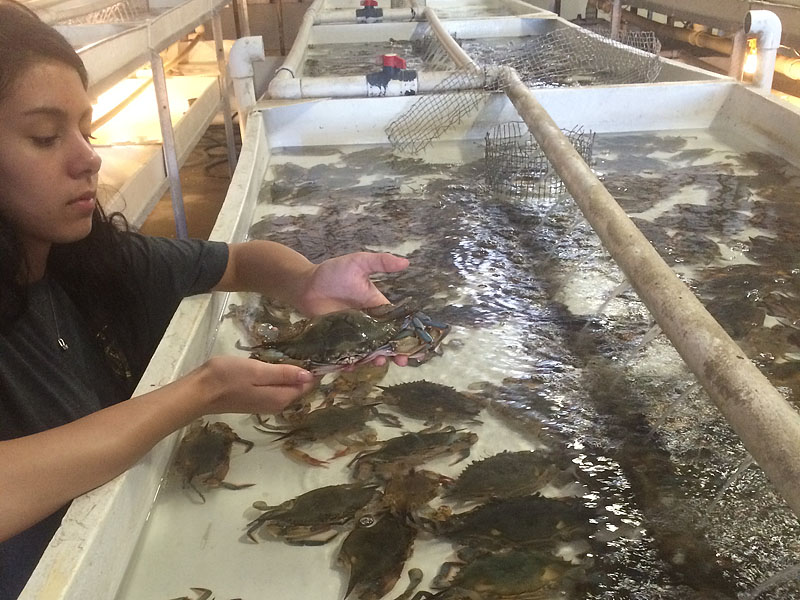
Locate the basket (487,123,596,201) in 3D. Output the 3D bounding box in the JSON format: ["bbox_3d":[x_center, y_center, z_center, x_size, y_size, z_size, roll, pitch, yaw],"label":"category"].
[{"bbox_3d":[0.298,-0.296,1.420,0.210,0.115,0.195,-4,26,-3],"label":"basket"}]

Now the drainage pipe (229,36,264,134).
[{"bbox_3d":[-0.375,-0.523,1.650,0.080,0.245,0.058,-4,26,-3],"label":"drainage pipe"}]

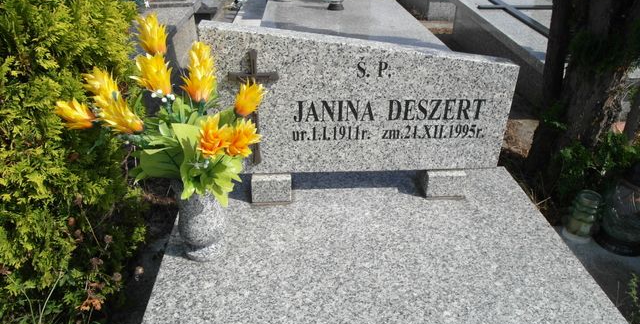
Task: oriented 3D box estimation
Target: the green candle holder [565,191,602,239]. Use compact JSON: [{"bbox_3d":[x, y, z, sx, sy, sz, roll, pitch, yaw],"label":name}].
[{"bbox_3d":[0.832,0.160,1.404,0.093,0.145,0.093,-1,31,-3],"label":"green candle holder"}]

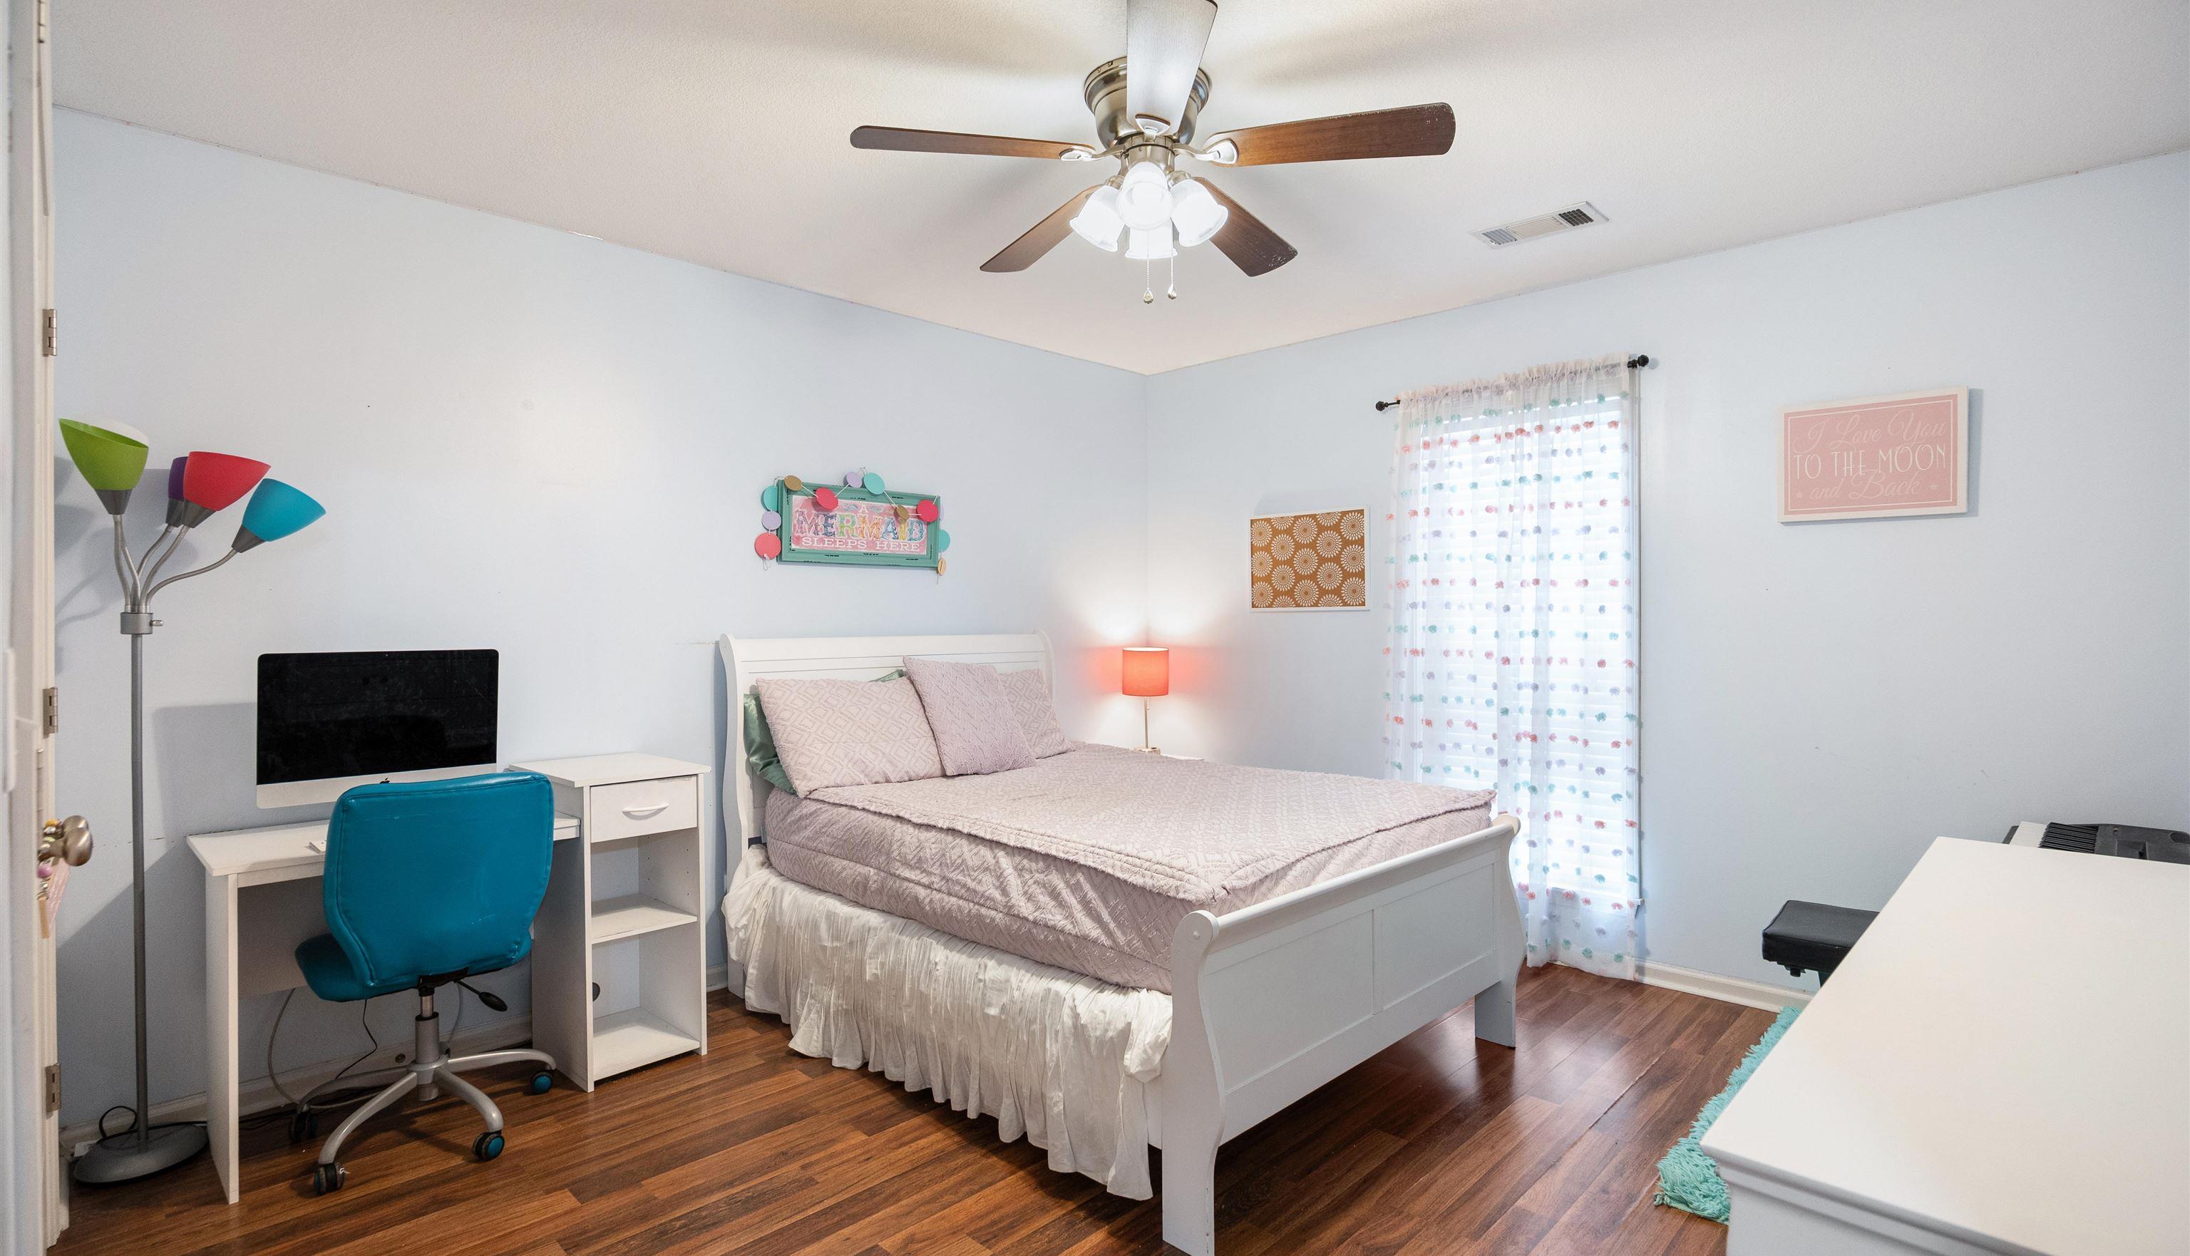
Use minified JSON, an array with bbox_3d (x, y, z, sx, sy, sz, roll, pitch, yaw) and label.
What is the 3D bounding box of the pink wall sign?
[{"bbox_3d":[2.453,-0.528,3.080,0.460,0.365,0.030,0,0,41],"label":"pink wall sign"}]

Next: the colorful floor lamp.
[{"bbox_3d":[-2.155,0.391,2.322,0.480,1.750,0.360,0,0,-44],"label":"colorful floor lamp"}]

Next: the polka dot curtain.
[{"bbox_3d":[1.587,0.132,3.790,0.960,2.240,0.100,0,0,41],"label":"polka dot curtain"}]

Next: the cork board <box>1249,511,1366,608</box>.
[{"bbox_3d":[0.959,-0.296,4.409,0.590,0.435,0.020,0,0,41],"label":"cork board"}]

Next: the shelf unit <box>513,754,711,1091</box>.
[{"bbox_3d":[-1.432,0.838,2.915,0.380,0.850,0.500,0,0,-44],"label":"shelf unit"}]

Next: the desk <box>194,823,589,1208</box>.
[{"bbox_3d":[-1.827,0.895,2.525,0.770,0.745,0.490,0,0,-44],"label":"desk"}]

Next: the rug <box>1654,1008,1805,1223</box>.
[{"bbox_3d":[2.061,1.246,2.386,1.500,0.040,0.850,0,0,-44],"label":"rug"}]

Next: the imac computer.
[{"bbox_3d":[-1.909,0.294,2.608,0.520,0.465,0.175,0,0,-44],"label":"imac computer"}]

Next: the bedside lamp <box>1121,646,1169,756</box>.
[{"bbox_3d":[0.250,0.334,4.520,0.215,0.510,0.215,0,0,-44],"label":"bedside lamp"}]

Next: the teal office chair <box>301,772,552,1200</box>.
[{"bbox_3d":[-1.678,0.815,2.448,0.560,0.900,0.580,0,0,-40],"label":"teal office chair"}]

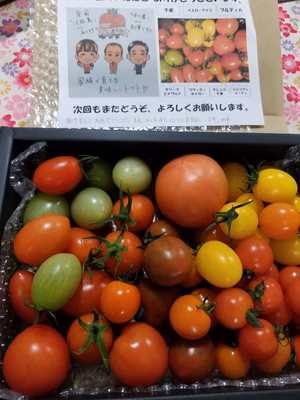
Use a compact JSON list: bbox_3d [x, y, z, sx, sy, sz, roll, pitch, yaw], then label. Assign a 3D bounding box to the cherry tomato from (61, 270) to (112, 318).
[{"bbox_3d":[-0.048,0.073,0.232,0.039,0.034,0.034,-32,74,0],"label":"cherry tomato"}]

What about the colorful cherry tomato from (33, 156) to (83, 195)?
[{"bbox_3d":[-0.077,-0.020,0.251,0.041,0.031,0.031,-12,71,-3],"label":"colorful cherry tomato"}]

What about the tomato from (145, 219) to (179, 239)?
[{"bbox_3d":[0.011,0.030,0.238,0.030,0.030,0.030,0,70,-2],"label":"tomato"}]

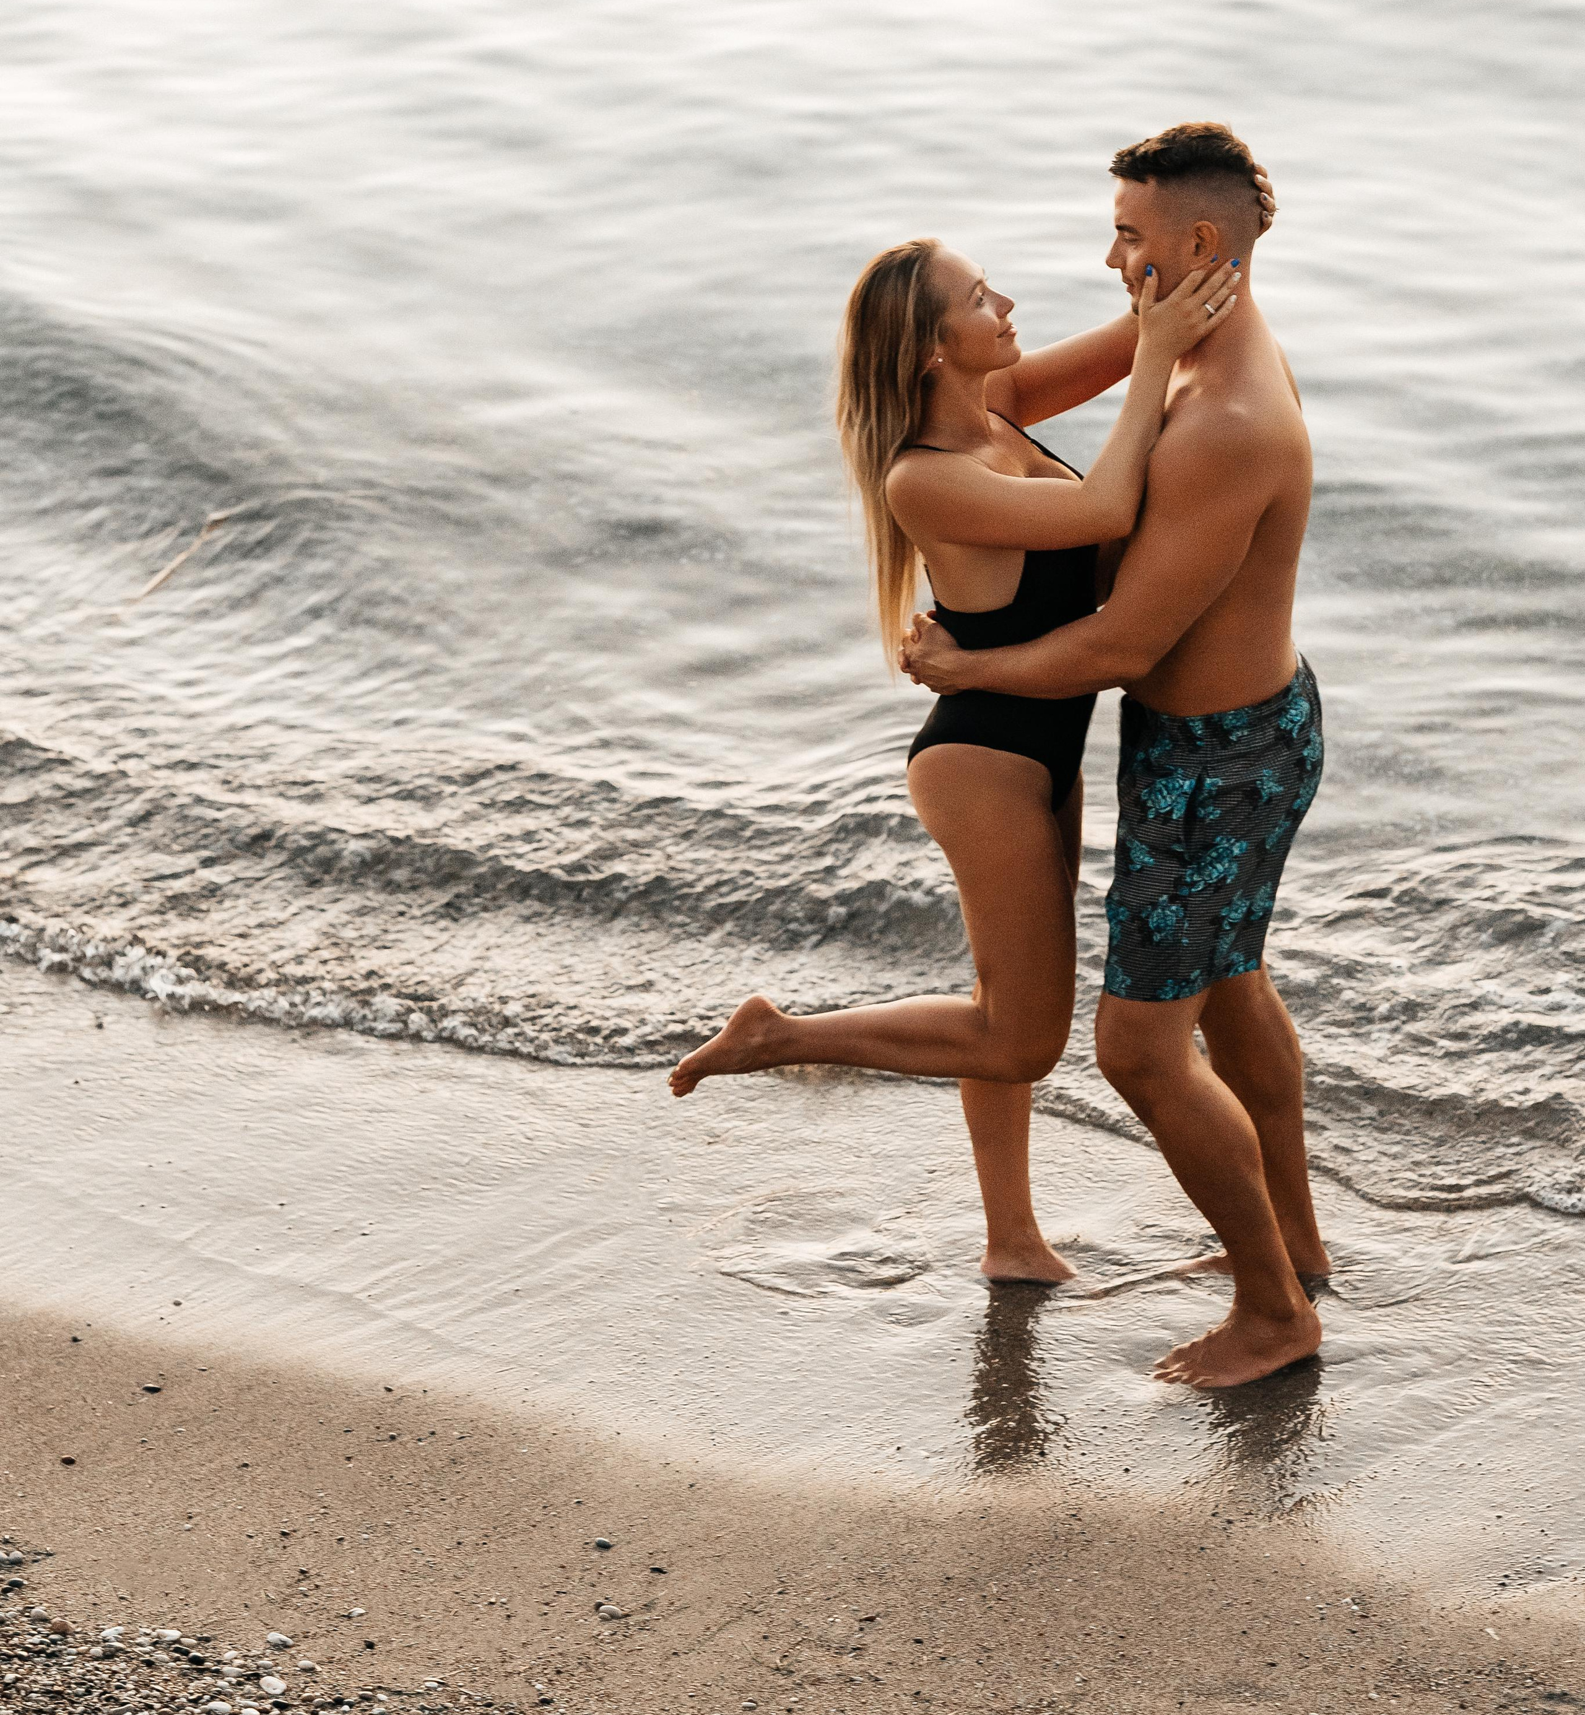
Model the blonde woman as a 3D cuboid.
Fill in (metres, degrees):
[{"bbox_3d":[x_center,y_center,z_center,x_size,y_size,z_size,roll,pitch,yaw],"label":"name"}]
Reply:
[{"bbox_3d":[0.245,-0.125,8.170,0.860,1.640,0.500,7,23,16],"label":"blonde woman"}]

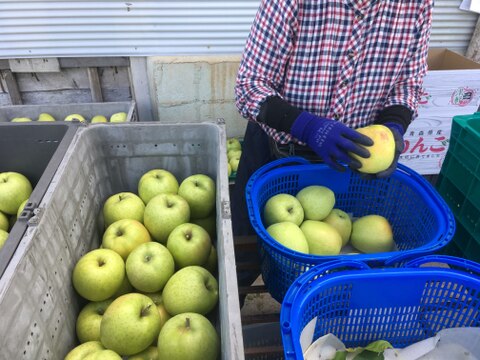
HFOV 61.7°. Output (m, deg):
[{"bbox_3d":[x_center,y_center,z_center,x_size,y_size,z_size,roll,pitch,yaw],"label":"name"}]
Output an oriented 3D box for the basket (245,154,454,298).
[{"bbox_3d":[0.211,0.126,0.876,0.400,0.210,0.318,3,36,3],"label":"basket"}]

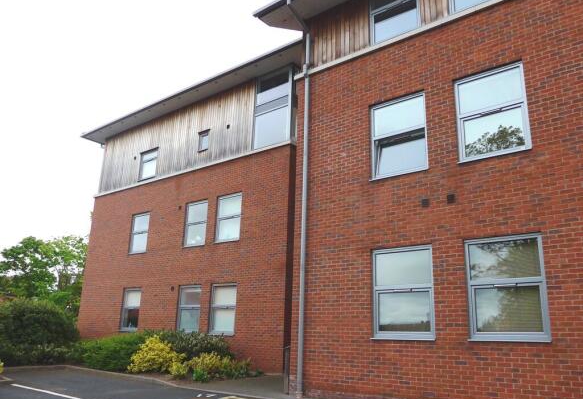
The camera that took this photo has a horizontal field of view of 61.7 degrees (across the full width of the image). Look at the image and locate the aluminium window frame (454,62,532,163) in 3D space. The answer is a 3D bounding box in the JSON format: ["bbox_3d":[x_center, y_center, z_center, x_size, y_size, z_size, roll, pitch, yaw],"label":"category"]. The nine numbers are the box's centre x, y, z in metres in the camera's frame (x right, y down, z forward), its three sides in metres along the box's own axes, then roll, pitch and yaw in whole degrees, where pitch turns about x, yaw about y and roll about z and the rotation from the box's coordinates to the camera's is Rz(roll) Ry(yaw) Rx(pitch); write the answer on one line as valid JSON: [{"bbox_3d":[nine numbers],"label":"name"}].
[{"bbox_3d":[3.517,-1.511,8.633,1.220,1.640,0.120,-11,-20,38],"label":"aluminium window frame"}]

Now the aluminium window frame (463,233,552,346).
[{"bbox_3d":[3.421,1.416,7.798,1.220,1.630,0.120,-11,-20,38],"label":"aluminium window frame"}]

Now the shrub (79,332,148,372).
[{"bbox_3d":[-5.431,4.623,14.900,1.850,1.100,1.350,-11,-20,37],"label":"shrub"}]

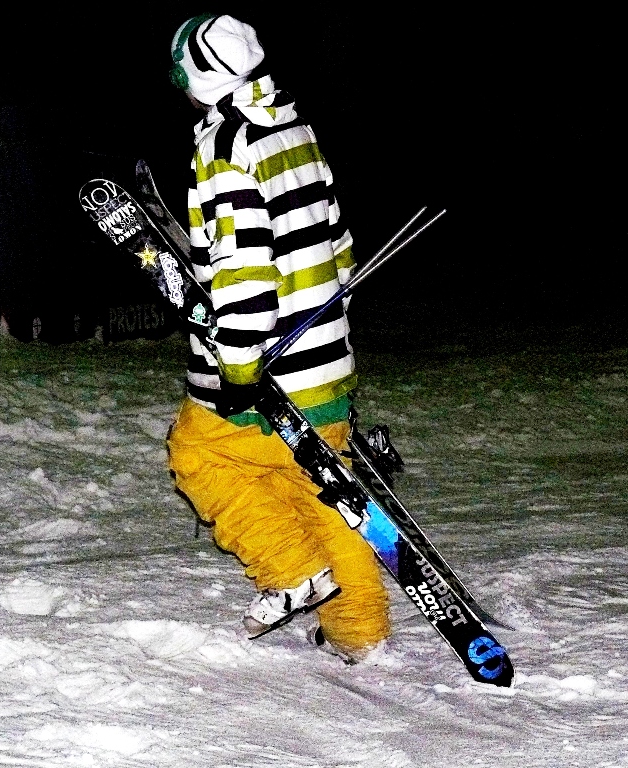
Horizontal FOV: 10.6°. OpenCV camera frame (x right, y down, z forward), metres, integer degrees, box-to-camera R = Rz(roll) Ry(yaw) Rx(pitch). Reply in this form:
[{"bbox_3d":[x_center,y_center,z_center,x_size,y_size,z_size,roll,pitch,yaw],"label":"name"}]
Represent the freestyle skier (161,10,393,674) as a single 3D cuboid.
[{"bbox_3d":[-0.096,-0.123,8.900,0.620,1.720,0.580,2,4,37],"label":"freestyle skier"}]

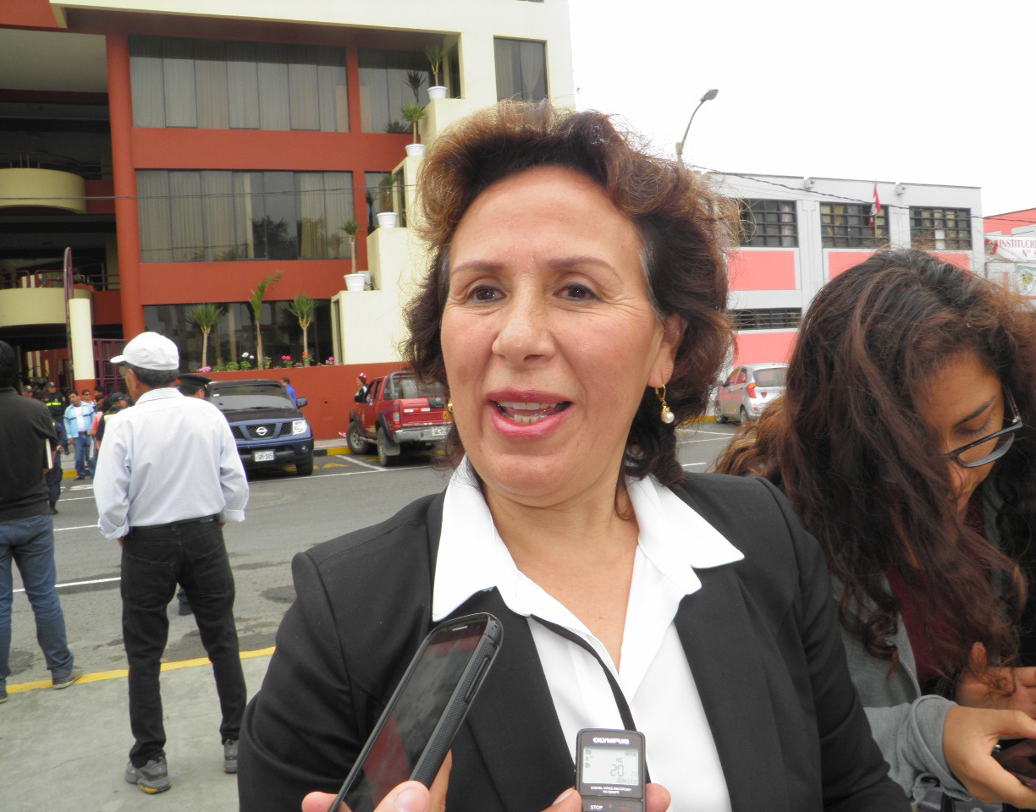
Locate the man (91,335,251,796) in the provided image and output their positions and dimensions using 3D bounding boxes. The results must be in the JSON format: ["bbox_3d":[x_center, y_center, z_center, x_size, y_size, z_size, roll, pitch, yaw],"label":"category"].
[{"bbox_3d":[-1.329,0.580,3.402,0.560,1.700,0.420,-4,2,-25],"label":"man"}]

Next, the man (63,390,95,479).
[{"bbox_3d":[-8.530,0.594,17.067,0.580,1.710,0.360,-4,3,-27],"label":"man"}]

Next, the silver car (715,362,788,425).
[{"bbox_3d":[6.000,-0.315,21.788,1.600,1.480,3.600,-3,2,0],"label":"silver car"}]

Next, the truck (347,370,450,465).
[{"bbox_3d":[-2.211,0.174,17.943,1.820,1.750,5.050,-4,2,-20],"label":"truck"}]

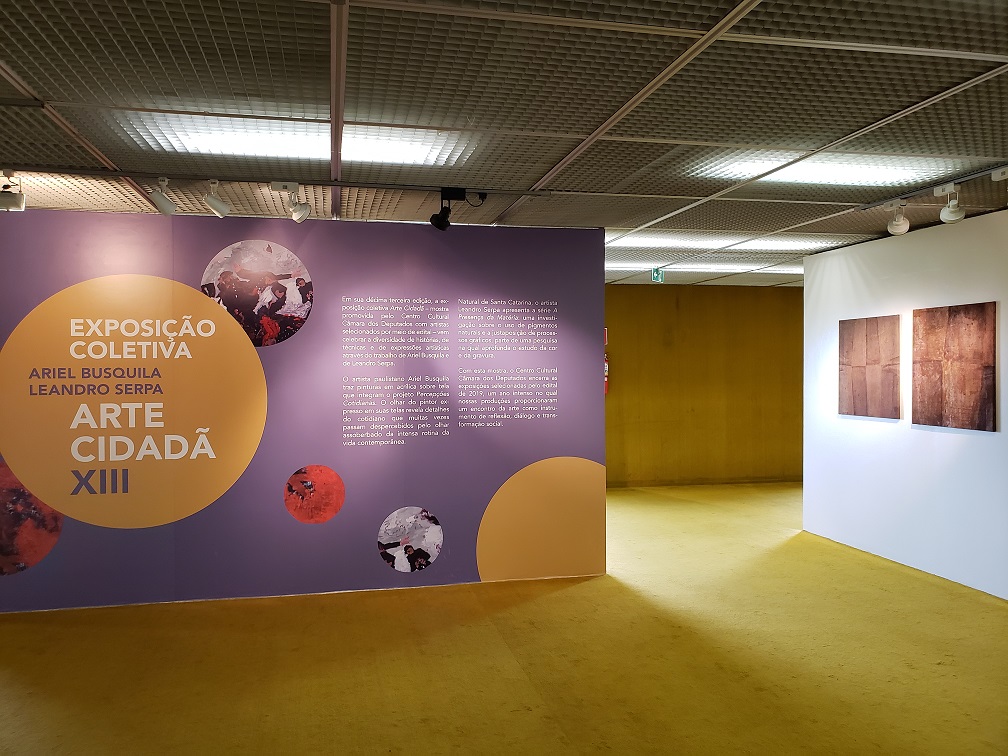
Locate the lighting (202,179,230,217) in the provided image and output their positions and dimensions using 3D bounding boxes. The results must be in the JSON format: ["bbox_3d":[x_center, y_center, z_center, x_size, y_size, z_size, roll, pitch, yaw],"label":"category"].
[{"bbox_3d":[-1.436,-0.892,3.774,0.090,0.190,0.145,0,1,20],"label":"lighting"}]

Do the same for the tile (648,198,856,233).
[{"bbox_3d":[1.569,-1.056,4.931,1.035,0.040,1.012,-1,1,-12],"label":"tile"}]

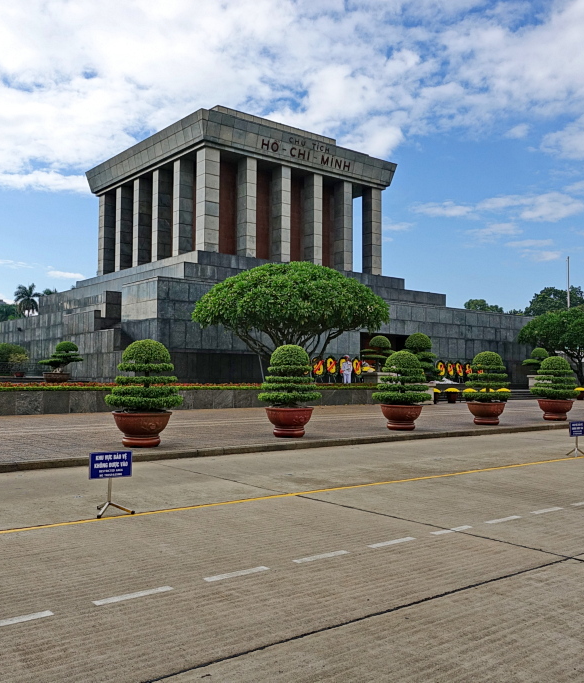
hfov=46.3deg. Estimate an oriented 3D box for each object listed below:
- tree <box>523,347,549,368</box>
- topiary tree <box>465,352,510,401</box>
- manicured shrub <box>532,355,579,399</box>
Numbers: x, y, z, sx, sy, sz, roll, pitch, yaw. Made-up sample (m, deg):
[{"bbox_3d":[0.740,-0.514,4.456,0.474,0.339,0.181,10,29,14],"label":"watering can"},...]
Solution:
[{"bbox_3d":[18.633,1.471,51.500,2.300,2.000,2.200,-1,-3,20],"label":"tree"},{"bbox_3d":[6.185,1.107,21.600,1.500,1.630,1.500,0,-3,16],"label":"topiary tree"},{"bbox_3d":[9.284,1.288,24.100,1.600,1.580,1.600,-1,-3,21],"label":"manicured shrub"}]

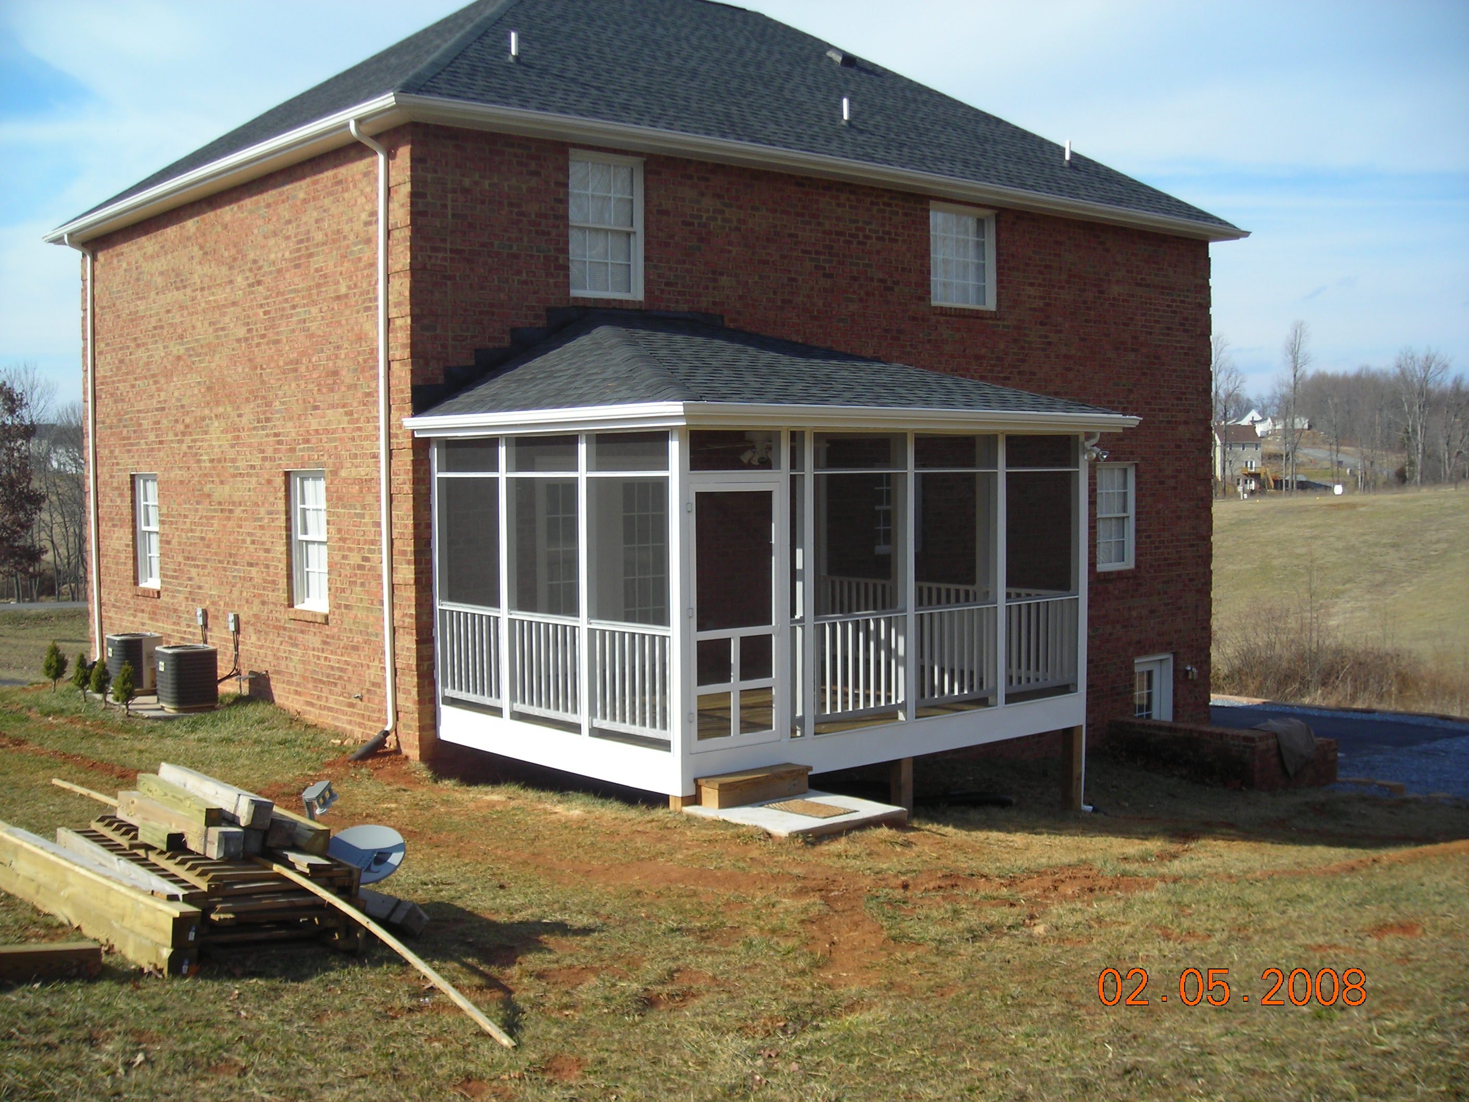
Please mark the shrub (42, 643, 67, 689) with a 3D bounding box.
[{"bbox_3d":[-7.987,1.351,18.898,0.300,0.600,0.300,-3,4,-40],"label":"shrub"}]

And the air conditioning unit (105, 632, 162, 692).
[{"bbox_3d":[-7.056,1.306,18.953,0.570,0.613,0.570,-2,3,-39],"label":"air conditioning unit"}]

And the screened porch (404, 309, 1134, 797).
[{"bbox_3d":[0.406,-0.247,14.788,5.380,4.230,4.020,-2,3,-39],"label":"screened porch"}]

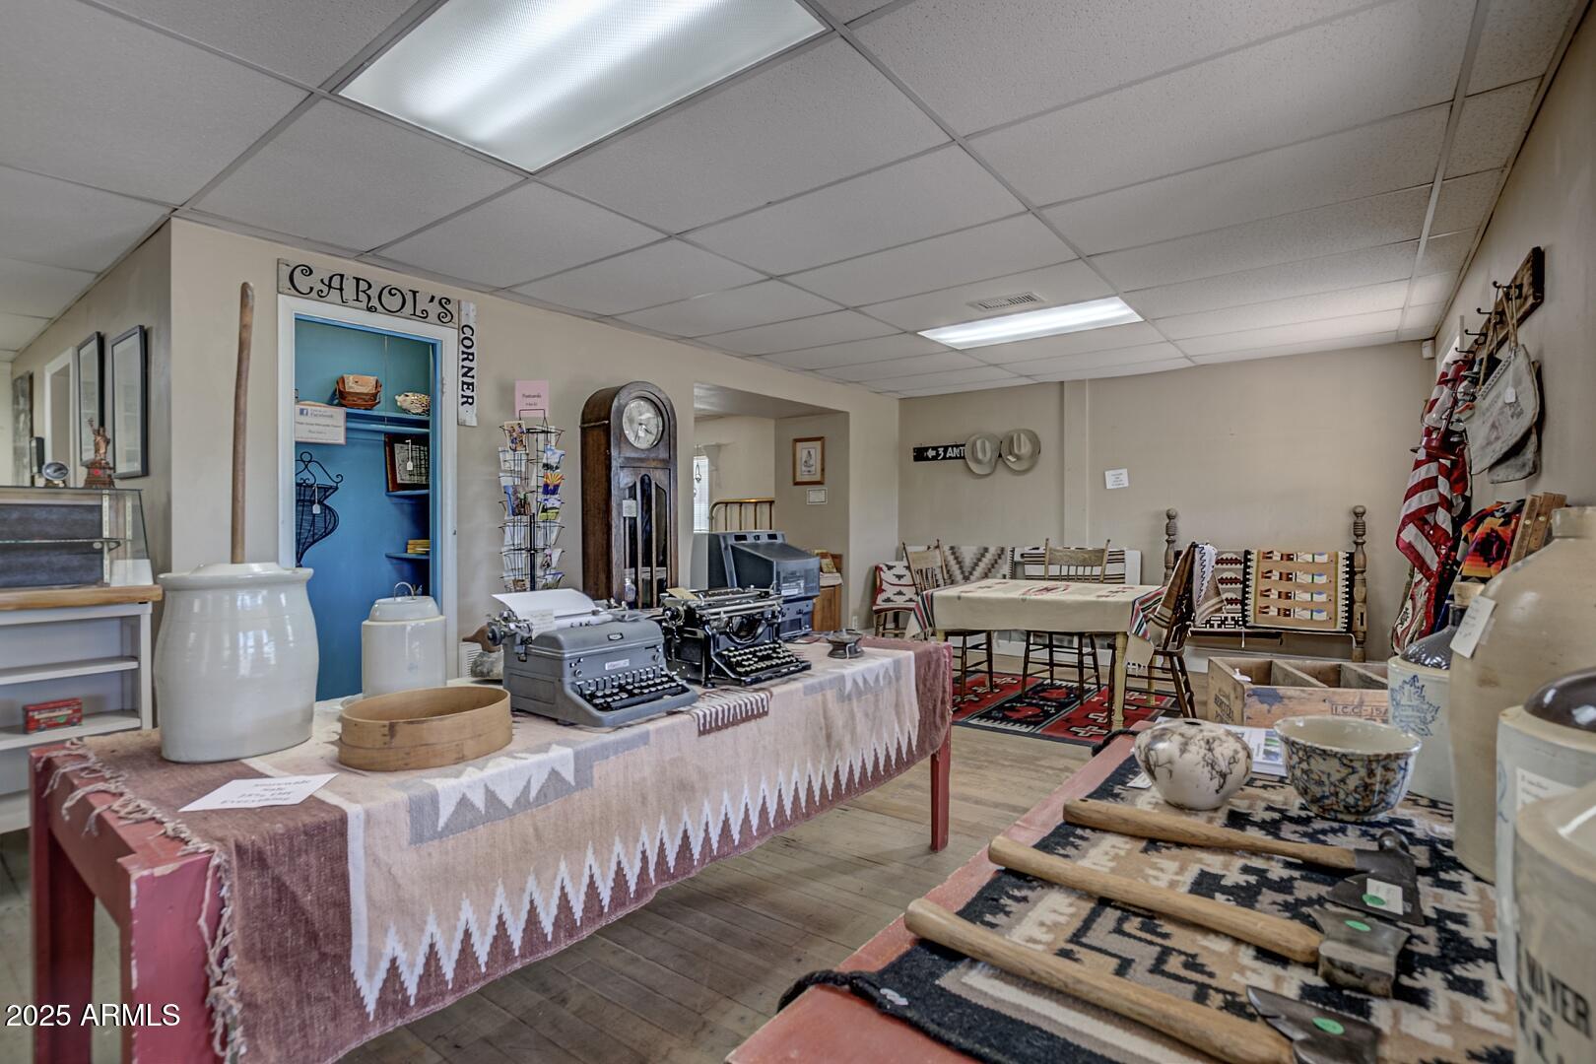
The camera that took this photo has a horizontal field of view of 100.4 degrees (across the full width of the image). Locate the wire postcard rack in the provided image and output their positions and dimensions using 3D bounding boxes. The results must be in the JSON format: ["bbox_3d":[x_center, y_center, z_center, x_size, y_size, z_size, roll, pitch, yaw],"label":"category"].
[{"bbox_3d":[-1.204,0.285,3.000,0.280,1.683,0.280,1,1,40],"label":"wire postcard rack"}]

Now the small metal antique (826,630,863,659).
[{"bbox_3d":[0.160,0.373,2.249,0.120,0.076,0.115,-1,2,-30],"label":"small metal antique"}]

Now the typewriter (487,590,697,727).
[{"bbox_3d":[-0.483,0.288,1.611,0.350,0.250,0.370,1,1,42],"label":"typewriter"}]

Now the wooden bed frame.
[{"bbox_3d":[3.420,0.457,4.920,1.210,1.280,0.100,0,0,34],"label":"wooden bed frame"}]

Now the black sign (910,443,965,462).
[{"bbox_3d":[1.555,-0.720,5.912,1.129,0.137,0.020,0,1,31],"label":"black sign"}]

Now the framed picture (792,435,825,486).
[{"bbox_3d":[0.097,-0.660,6.180,0.340,0.445,0.025,0,0,35],"label":"framed picture"}]

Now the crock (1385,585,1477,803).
[{"bbox_3d":[0.985,0.228,0.977,0.177,0.303,0.177,0,0,-10],"label":"crock"}]

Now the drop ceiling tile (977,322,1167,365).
[{"bbox_3d":[1.870,-1.307,4.676,1.210,0.020,0.610,0,0,37],"label":"drop ceiling tile"}]

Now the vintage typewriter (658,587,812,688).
[{"bbox_3d":[-0.168,0.287,1.943,0.345,0.255,0.400,0,0,40],"label":"vintage typewriter"}]

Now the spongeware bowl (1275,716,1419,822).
[{"bbox_3d":[0.752,0.327,0.915,0.158,0.103,0.158,0,0,38],"label":"spongeware bowl"}]

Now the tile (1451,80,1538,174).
[{"bbox_3d":[2.089,-1.211,2.016,0.165,0.016,0.610,0,1,40],"label":"tile"}]

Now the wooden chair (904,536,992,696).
[{"bbox_3d":[1.032,0.577,4.514,0.500,1.010,0.430,1,1,43],"label":"wooden chair"}]

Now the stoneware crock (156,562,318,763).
[{"bbox_3d":[-1.115,0.243,1.333,0.249,0.360,0.249,-1,1,-40],"label":"stoneware crock"}]

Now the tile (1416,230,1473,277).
[{"bbox_3d":[2.867,-1.236,2.946,0.172,0.016,0.616,0,1,40],"label":"tile"}]

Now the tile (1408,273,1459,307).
[{"bbox_3d":[3.420,-1.303,3.590,0.190,0.020,0.620,0,0,39],"label":"tile"}]

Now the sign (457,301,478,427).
[{"bbox_3d":[-1.601,-0.817,3.237,0.020,0.595,0.095,1,1,40],"label":"sign"}]

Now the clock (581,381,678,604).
[{"bbox_3d":[-0.950,0.143,3.769,0.290,1.935,0.445,1,1,40],"label":"clock"}]

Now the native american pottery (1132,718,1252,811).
[{"bbox_3d":[0.660,0.387,1.120,0.174,0.133,0.174,0,1,0],"label":"native american pottery"}]

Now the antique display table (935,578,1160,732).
[{"bbox_3d":[1.595,0.737,4.255,1.180,0.750,0.890,0,0,38],"label":"antique display table"}]

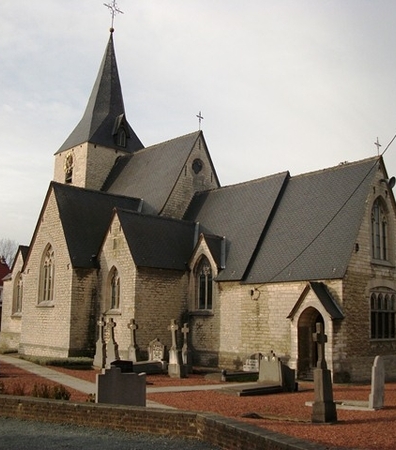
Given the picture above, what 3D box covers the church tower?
[{"bbox_3d":[-5.972,-2.705,34.634,4.340,20.360,4.340,9,-13,-41],"label":"church tower"}]

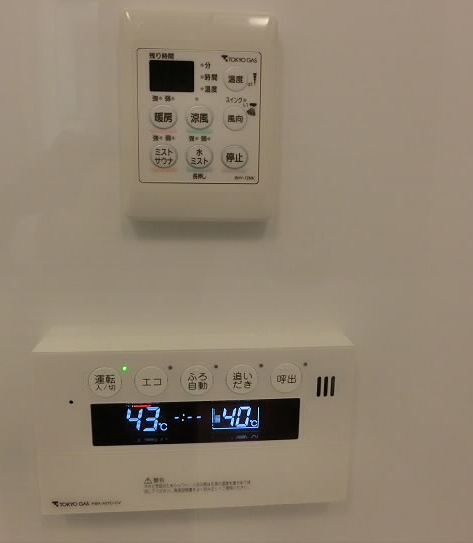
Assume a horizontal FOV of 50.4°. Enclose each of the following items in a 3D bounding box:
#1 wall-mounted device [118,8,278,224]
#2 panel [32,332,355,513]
[{"bbox_3d":[-0.023,-0.092,0.308,0.095,0.119,0.020,0,10,-5],"label":"wall-mounted device"},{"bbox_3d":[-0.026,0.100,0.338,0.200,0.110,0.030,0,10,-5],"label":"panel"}]

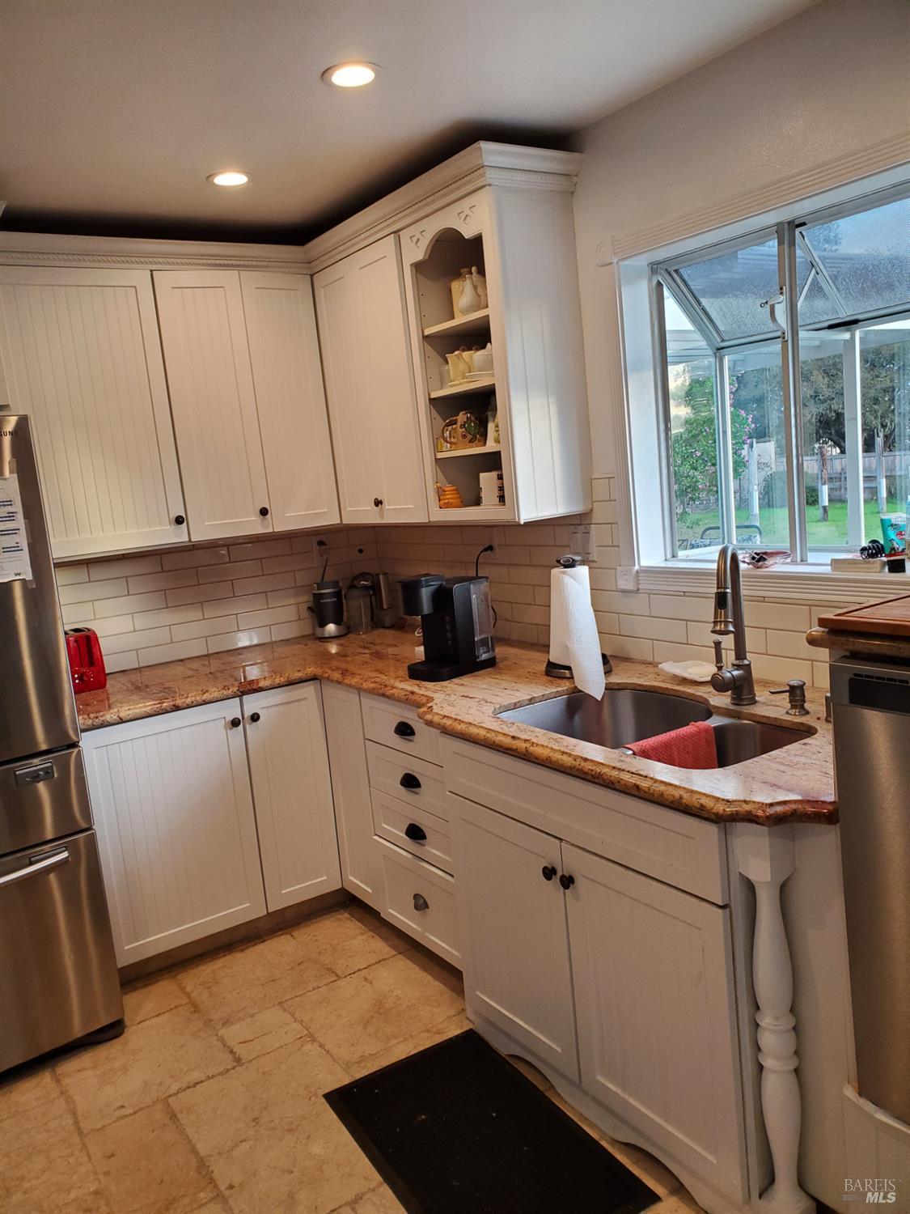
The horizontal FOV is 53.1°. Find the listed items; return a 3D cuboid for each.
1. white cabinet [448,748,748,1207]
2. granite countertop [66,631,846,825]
[{"bbox_3d":[0.536,0.710,2.233,0.664,0.825,0.931,-11,10,-34],"label":"white cabinet"},{"bbox_3d":[-0.173,0.290,2.542,1.445,0.058,2.600,-11,10,-32],"label":"granite countertop"}]

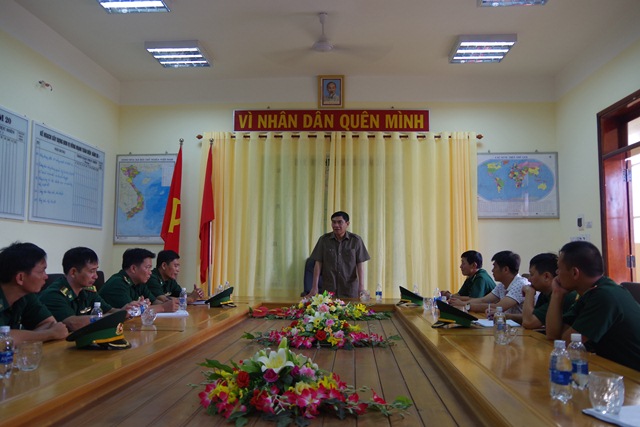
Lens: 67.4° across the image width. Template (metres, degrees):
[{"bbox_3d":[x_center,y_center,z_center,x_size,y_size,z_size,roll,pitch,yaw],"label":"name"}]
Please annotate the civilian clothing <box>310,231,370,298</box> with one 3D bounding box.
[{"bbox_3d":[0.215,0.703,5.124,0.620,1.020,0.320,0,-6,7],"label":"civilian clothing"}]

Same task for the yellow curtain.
[{"bbox_3d":[0.205,0.329,6.028,3.500,2.760,0.160,0,-6,4],"label":"yellow curtain"}]

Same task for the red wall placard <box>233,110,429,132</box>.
[{"bbox_3d":[0.127,-1.210,6.291,2.570,0.300,0.035,0,-6,4],"label":"red wall placard"}]

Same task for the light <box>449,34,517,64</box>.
[{"bbox_3d":[1.805,-1.830,5.374,0.600,0.085,0.570,0,-6,4],"label":"light"}]

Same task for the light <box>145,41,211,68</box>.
[{"bbox_3d":[-1.641,-1.860,5.629,0.610,0.085,0.570,0,-6,4],"label":"light"}]

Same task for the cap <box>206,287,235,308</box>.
[{"bbox_3d":[-0.820,0.694,4.022,0.265,0.162,0.235,-1,-6,19],"label":"cap"}]

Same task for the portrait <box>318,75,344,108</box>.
[{"bbox_3d":[0.148,-1.597,6.277,0.340,0.430,0.035,0,4,4],"label":"portrait"}]

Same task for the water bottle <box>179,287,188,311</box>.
[{"bbox_3d":[-1.046,0.653,3.705,0.062,0.174,0.062,0,-6,4],"label":"water bottle"}]

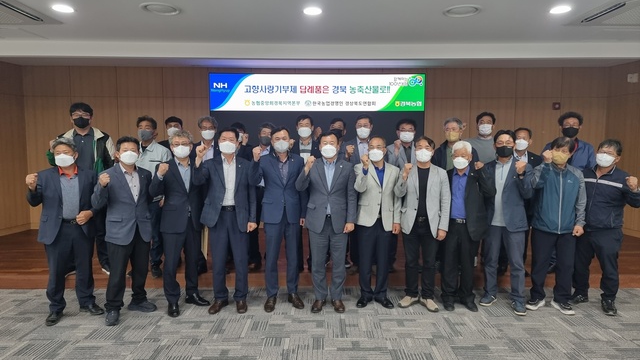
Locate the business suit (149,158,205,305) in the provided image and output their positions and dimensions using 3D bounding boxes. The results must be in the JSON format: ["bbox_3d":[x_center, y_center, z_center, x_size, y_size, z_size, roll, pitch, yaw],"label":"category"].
[{"bbox_3d":[-1.366,0.498,4.252,0.520,1.420,0.370,-2,5,-18],"label":"business suit"}]

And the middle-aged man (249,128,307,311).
[{"bbox_3d":[-0.404,0.376,4.324,0.536,1.764,0.400,0,5,-3],"label":"middle-aged man"}]

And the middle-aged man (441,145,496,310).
[{"bbox_3d":[1.443,0.441,4.313,0.505,1.625,0.380,1,5,11],"label":"middle-aged man"}]

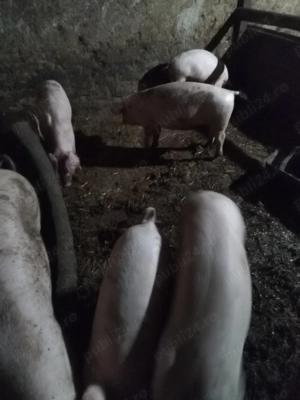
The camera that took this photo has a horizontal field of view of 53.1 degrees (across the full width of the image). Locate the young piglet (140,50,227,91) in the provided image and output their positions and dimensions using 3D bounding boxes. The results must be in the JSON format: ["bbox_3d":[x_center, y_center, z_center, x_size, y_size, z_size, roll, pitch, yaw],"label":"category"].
[{"bbox_3d":[0.447,-1.347,3.361,0.880,0.530,0.290,8,41,11],"label":"young piglet"}]

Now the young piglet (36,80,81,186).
[{"bbox_3d":[-0.772,-0.586,2.537,0.270,0.520,0.920,-12,41,-12],"label":"young piglet"}]

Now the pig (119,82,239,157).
[{"bbox_3d":[0.237,-0.696,2.575,1.010,0.610,0.310,2,40,4],"label":"pig"}]

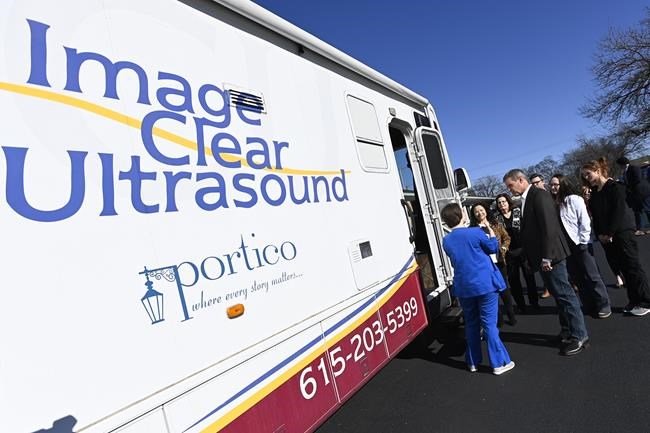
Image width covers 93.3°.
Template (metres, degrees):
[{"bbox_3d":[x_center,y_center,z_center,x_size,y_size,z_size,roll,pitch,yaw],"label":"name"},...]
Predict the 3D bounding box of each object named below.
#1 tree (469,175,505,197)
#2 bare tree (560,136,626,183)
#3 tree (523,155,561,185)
[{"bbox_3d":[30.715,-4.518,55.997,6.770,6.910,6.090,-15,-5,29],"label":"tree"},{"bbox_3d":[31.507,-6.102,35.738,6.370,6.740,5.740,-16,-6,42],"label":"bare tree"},{"bbox_3d":[35.360,-6.189,48.115,5.870,7.040,5.280,-15,-5,37],"label":"tree"}]

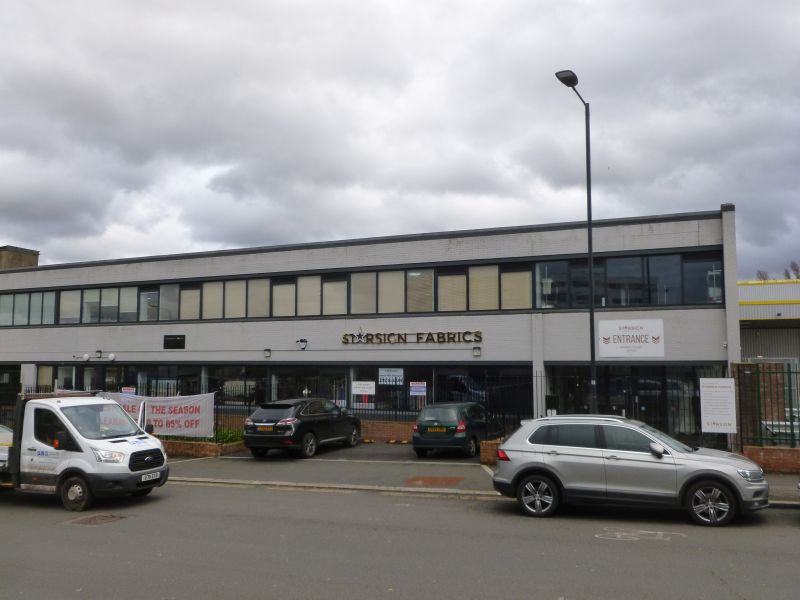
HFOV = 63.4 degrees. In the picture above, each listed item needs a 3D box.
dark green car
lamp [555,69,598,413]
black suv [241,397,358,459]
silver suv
[{"bbox_3d":[1.829,3.849,19.625,1.675,1.525,3.840,-5,-7,24],"label":"dark green car"},{"bbox_3d":[3.520,-0.347,12.667,0.360,8.100,1.400,-4,-6,36],"label":"lamp"},{"bbox_3d":[-2.963,4.018,20.795,1.885,1.700,4.770,-5,-6,23],"label":"black suv"},{"bbox_3d":[3.871,2.856,11.353,4.486,1.660,1.840,-4,-6,21],"label":"silver suv"}]

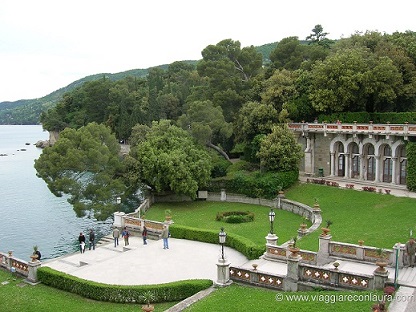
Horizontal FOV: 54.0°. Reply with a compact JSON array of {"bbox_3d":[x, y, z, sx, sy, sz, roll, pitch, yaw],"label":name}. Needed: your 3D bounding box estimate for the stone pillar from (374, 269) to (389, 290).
[{"bbox_3d":[9.349,6.705,21.961,0.614,0.921,0.614,3,5,30],"label":"stone pillar"}]

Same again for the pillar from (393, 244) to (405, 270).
[{"bbox_3d":[12.577,6.514,26.783,0.800,1.564,0.800,2,5,27],"label":"pillar"}]

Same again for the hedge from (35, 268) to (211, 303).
[{"bbox_3d":[-5.486,7.936,25.523,11.555,0.950,3.567,0,5,-1],"label":"hedge"}]

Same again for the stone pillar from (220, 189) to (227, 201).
[{"bbox_3d":[2.019,4.979,51.957,0.660,1.453,0.660,0,5,6],"label":"stone pillar"}]

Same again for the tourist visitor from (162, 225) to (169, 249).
[{"bbox_3d":[-3.468,6.704,33.438,0.560,1.820,0.420,-1,5,-12],"label":"tourist visitor"}]

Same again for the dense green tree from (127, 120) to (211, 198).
[{"bbox_3d":[-5.398,0.394,57.731,10.900,10.639,9.500,0,5,0],"label":"dense green tree"}]

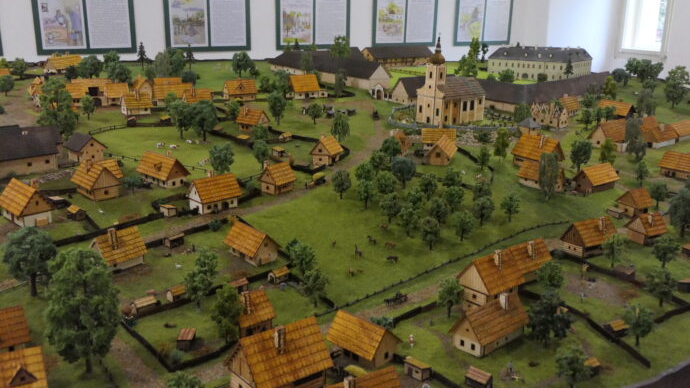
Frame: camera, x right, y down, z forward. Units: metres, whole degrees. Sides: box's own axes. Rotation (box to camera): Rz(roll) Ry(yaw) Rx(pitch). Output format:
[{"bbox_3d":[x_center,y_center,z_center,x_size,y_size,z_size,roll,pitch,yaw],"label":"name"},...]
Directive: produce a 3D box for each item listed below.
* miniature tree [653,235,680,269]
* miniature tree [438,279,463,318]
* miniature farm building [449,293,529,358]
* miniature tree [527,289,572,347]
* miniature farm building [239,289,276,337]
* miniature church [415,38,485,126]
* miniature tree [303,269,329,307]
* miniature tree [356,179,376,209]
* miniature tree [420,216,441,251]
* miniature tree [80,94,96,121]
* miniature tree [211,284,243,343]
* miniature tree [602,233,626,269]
[{"bbox_3d":[0.663,0.122,1.304,0.057,0.067,0.057,1,19,0],"label":"miniature tree"},{"bbox_3d":[0.198,0.197,1.184,0.045,0.081,0.045,1,17,0],"label":"miniature tree"},{"bbox_3d":[0.258,0.222,1.113,0.139,0.078,0.066,-14,23,-39],"label":"miniature farm building"},{"bbox_3d":[0.383,0.232,1.165,0.081,0.111,0.077,7,19,19],"label":"miniature tree"},{"bbox_3d":[-0.165,0.190,1.035,0.070,0.059,0.081,-11,22,-33],"label":"miniature farm building"},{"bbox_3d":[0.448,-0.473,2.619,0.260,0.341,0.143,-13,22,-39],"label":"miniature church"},{"bbox_3d":[-0.057,0.182,1.221,0.050,0.078,0.050,1,17,0],"label":"miniature tree"},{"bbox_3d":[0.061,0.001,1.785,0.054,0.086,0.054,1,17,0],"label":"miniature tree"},{"bbox_3d":[0.182,0.086,1.341,0.042,0.073,0.042,1,19,0],"label":"miniature tree"},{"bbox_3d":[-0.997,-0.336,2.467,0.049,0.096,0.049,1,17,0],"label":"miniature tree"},{"bbox_3d":[-0.217,0.222,1.158,0.057,0.112,0.054,-2,18,-11],"label":"miniature tree"},{"bbox_3d":[0.603,0.130,1.420,0.049,0.080,0.049,1,17,0],"label":"miniature tree"}]

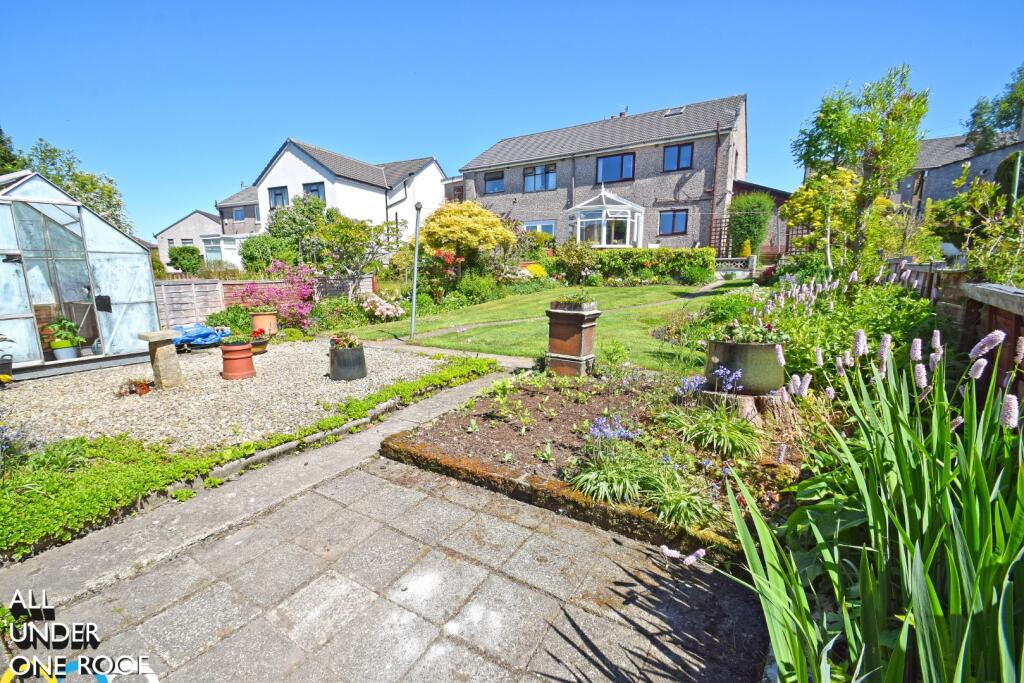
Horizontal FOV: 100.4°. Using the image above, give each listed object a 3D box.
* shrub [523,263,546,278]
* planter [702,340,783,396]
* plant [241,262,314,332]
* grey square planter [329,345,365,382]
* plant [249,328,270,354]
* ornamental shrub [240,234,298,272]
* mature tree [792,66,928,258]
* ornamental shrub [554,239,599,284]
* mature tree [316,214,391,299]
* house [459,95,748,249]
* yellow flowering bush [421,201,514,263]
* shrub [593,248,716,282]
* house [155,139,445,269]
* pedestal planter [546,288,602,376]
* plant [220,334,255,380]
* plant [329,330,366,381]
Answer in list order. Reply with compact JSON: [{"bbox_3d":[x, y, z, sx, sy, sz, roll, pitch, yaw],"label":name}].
[{"bbox_3d":[0.929,-2.695,16.482,0.920,0.620,0.850,0,9,0],"label":"shrub"},{"bbox_3d":[1.820,0.167,3.340,0.540,0.370,0.540,0,9,0],"label":"planter"},{"bbox_3d":[-4.656,-0.939,8.596,1.380,1.244,1.100,-5,11,-28],"label":"plant"},{"bbox_3d":[-1.820,0.224,4.751,0.330,0.342,0.330,-7,12,-35],"label":"grey square planter"},{"bbox_3d":[-3.830,0.005,6.450,0.310,0.360,0.310,0,9,0],"label":"plant"},{"bbox_3d":[-9.015,-3.232,15.877,2.050,1.459,1.900,-5,11,-29],"label":"ornamental shrub"},{"bbox_3d":[7.020,-3.197,8.728,2.200,4.400,2.100,7,12,37],"label":"mature tree"},{"bbox_3d":[2.024,-2.415,13.363,1.250,1.330,1.200,5,11,29],"label":"ornamental shrub"},{"bbox_3d":[-3.629,-1.846,9.935,1.650,1.968,1.500,-3,10,-20],"label":"mature tree"},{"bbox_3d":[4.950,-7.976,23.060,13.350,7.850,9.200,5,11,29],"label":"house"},{"bbox_3d":[-1.363,-3.182,13.263,3.000,2.100,2.800,0,9,0],"label":"yellow flowering bush"},{"bbox_3d":[4.460,-2.404,13.539,3.550,1.100,0.900,5,11,29],"label":"shrub"},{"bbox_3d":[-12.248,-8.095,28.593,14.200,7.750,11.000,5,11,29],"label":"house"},{"bbox_3d":[0.621,-0.016,4.411,0.430,0.720,0.430,5,11,32],"label":"pedestal planter"},{"bbox_3d":[-3.170,0.182,4.940,0.320,0.475,0.320,0,9,0],"label":"plant"},{"bbox_3d":[-1.819,0.160,4.740,0.330,0.470,0.330,-7,12,-35],"label":"plant"}]

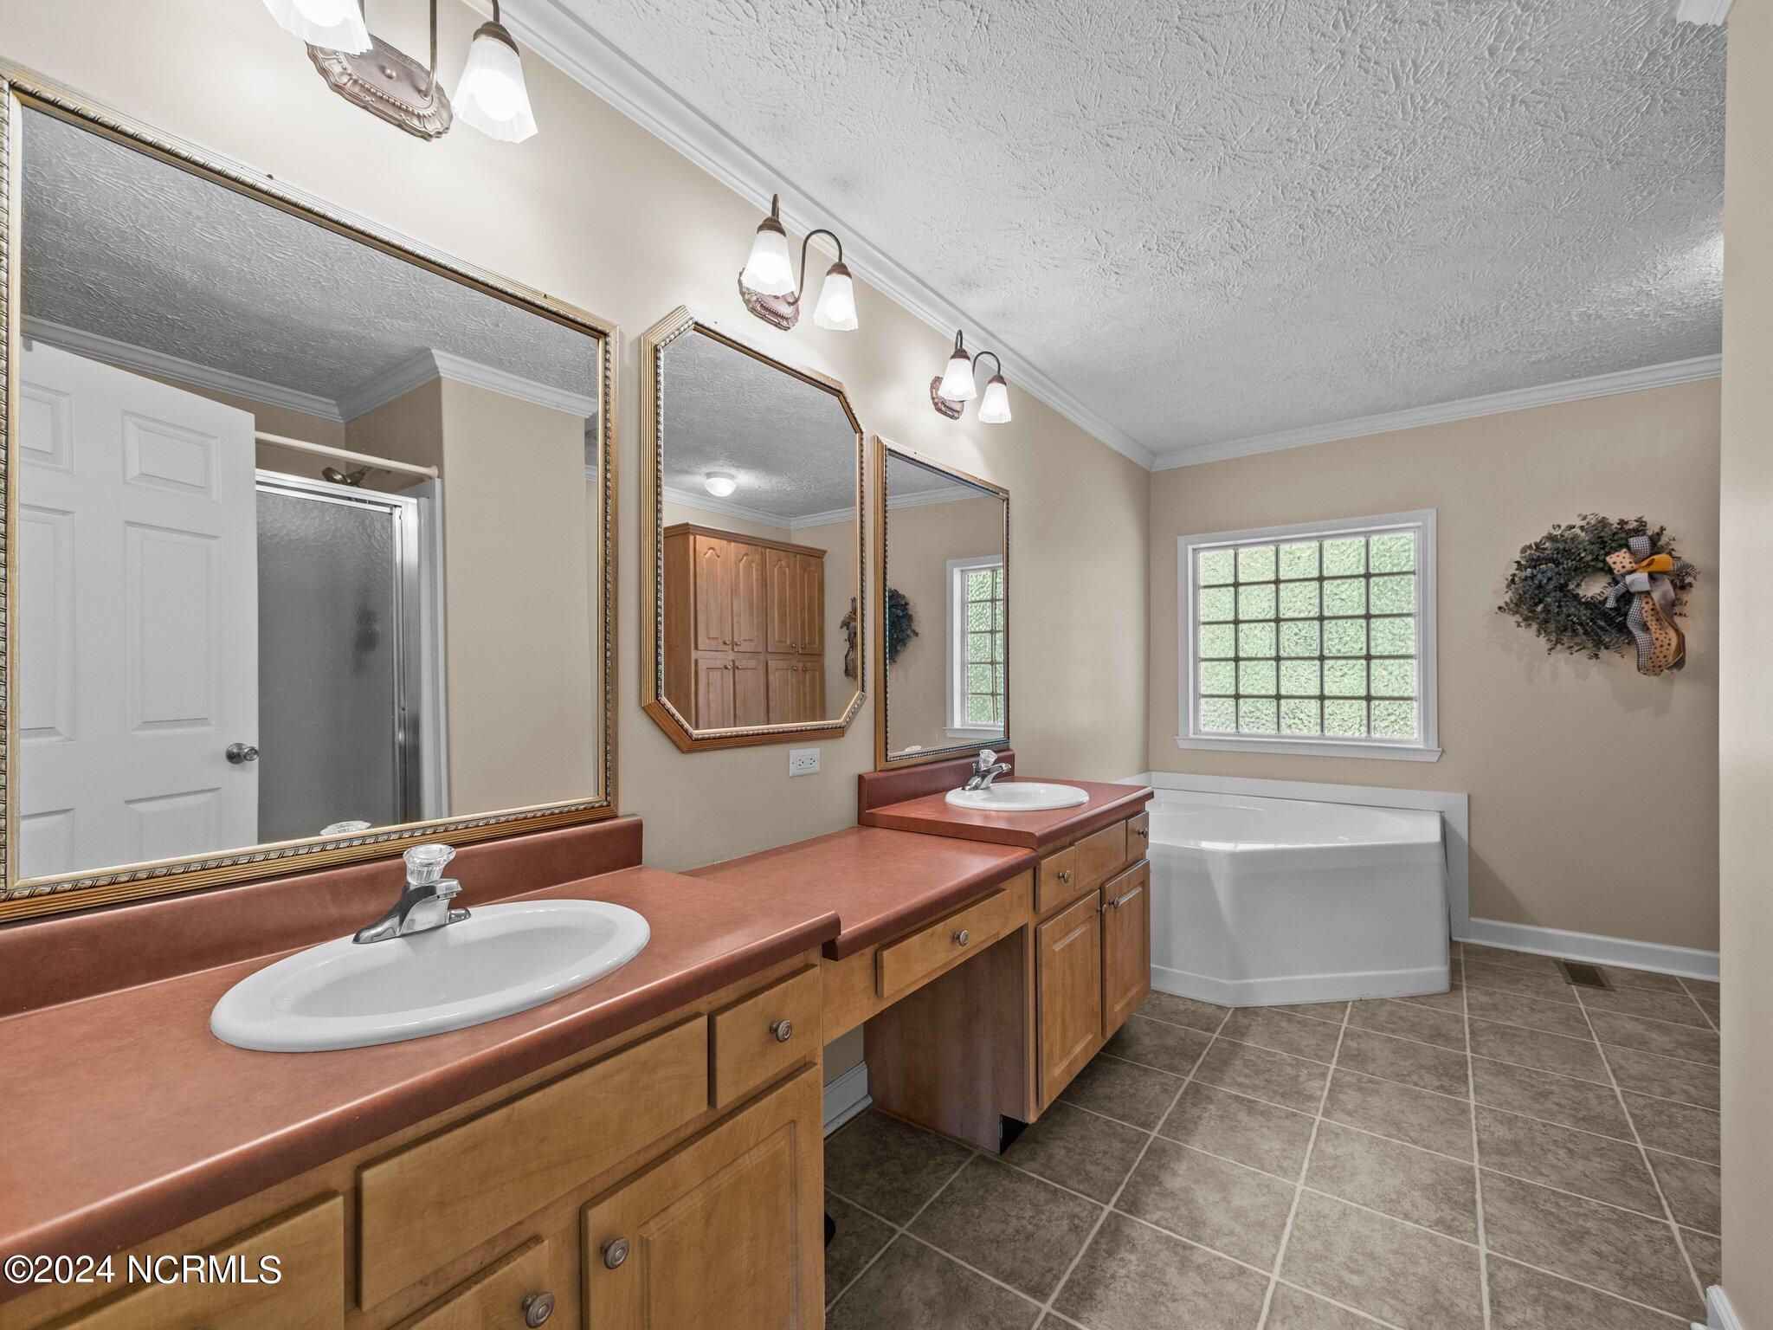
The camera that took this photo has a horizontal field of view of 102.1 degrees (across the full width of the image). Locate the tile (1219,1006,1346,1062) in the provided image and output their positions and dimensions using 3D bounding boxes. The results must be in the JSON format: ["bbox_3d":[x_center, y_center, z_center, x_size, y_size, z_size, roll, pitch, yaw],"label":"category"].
[{"bbox_3d":[1.344,1.248,2.441,0.330,0.010,0.323,0,0,36],"label":"tile"}]

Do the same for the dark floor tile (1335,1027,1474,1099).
[{"bbox_3d":[1.622,1.246,2.253,0.330,0.010,0.323,0,0,36],"label":"dark floor tile"}]

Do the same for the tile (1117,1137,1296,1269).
[{"bbox_3d":[0.746,1.245,1.670,0.328,0.010,0.328,-1,-1,38],"label":"tile"}]

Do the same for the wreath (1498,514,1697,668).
[{"bbox_3d":[2.897,-0.290,2.949,0.570,0.630,0.170,0,0,38],"label":"wreath"}]

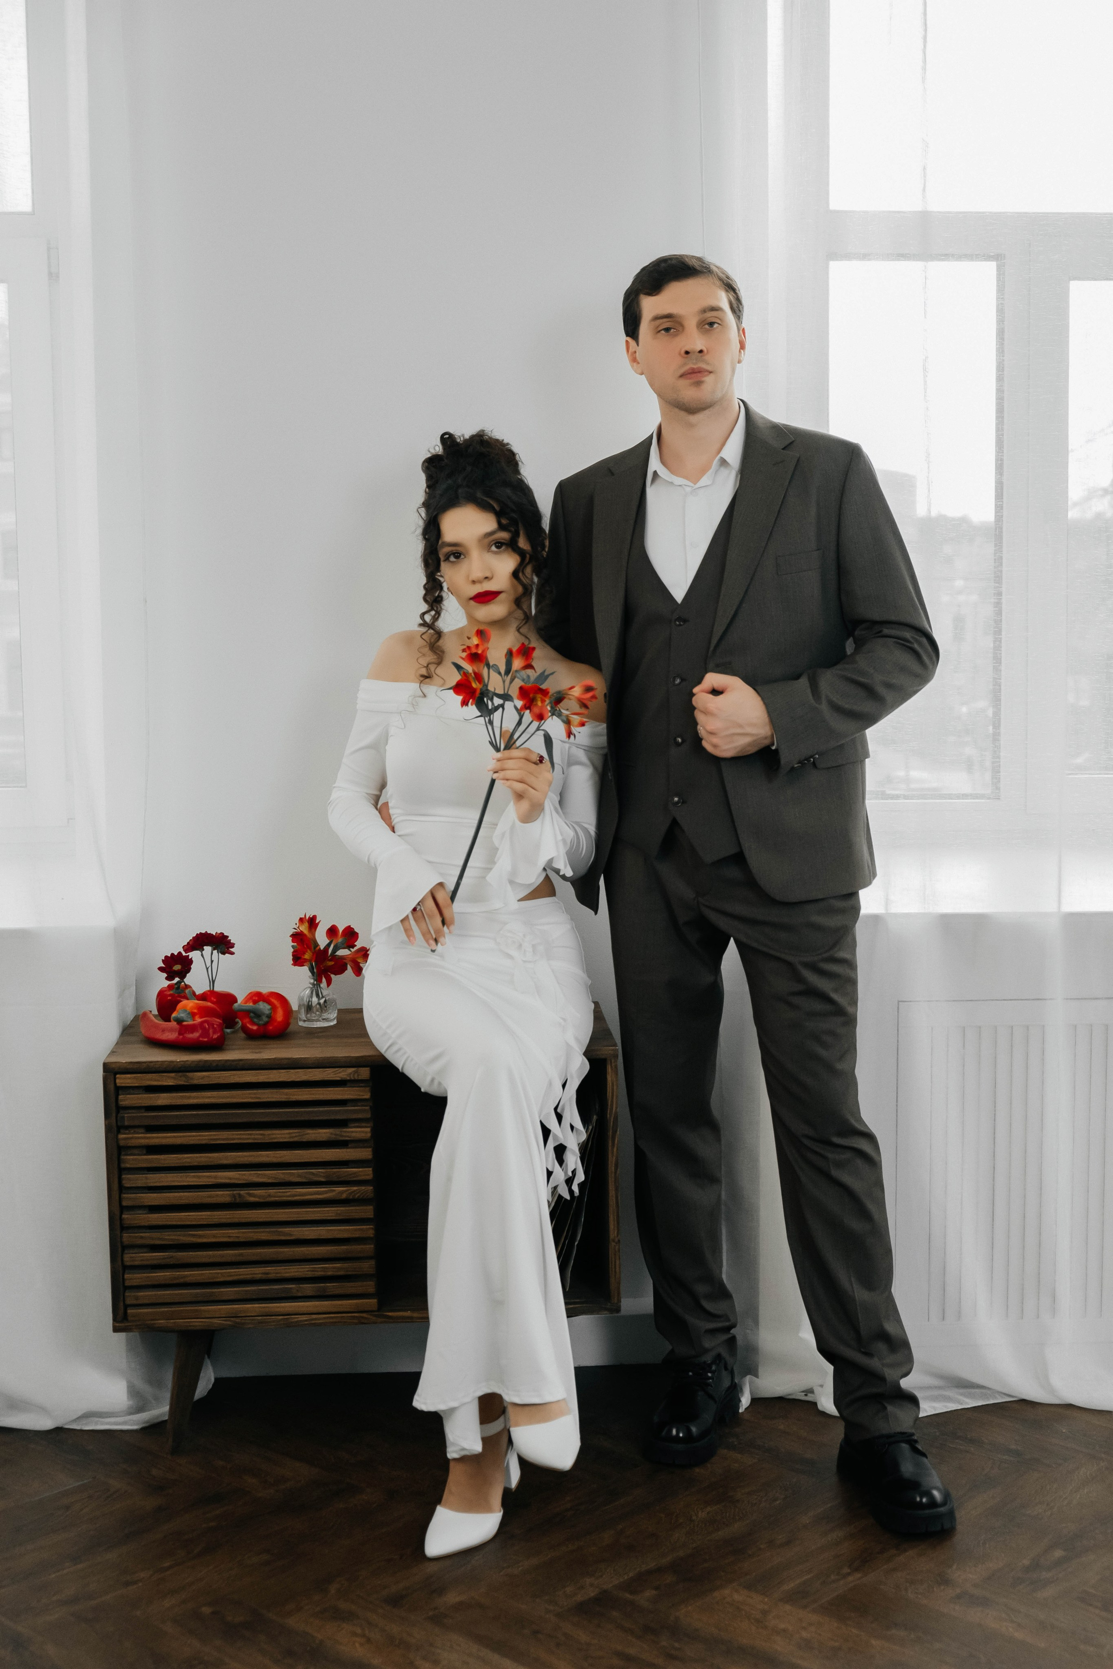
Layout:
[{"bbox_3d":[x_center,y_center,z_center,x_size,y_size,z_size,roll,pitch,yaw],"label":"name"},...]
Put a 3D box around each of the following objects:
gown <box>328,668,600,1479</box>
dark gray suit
[{"bbox_3d":[-0.123,0.317,3.245,0.430,1.100,0.560,-1,5,-4],"label":"gown"},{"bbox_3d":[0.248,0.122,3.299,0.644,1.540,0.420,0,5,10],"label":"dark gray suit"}]

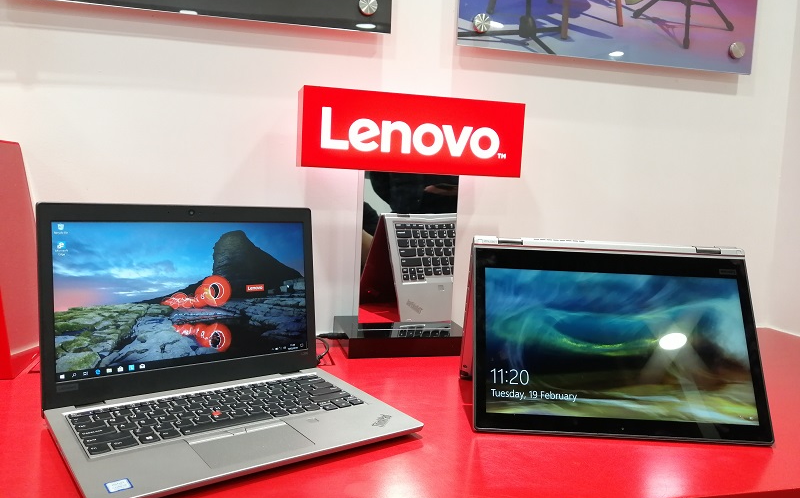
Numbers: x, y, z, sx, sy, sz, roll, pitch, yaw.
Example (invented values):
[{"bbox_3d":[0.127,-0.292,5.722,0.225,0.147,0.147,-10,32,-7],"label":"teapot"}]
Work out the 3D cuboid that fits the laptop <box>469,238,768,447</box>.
[{"bbox_3d":[0.246,0.093,0.758,0.322,0.204,0.200,3,6,1],"label":"laptop"}]

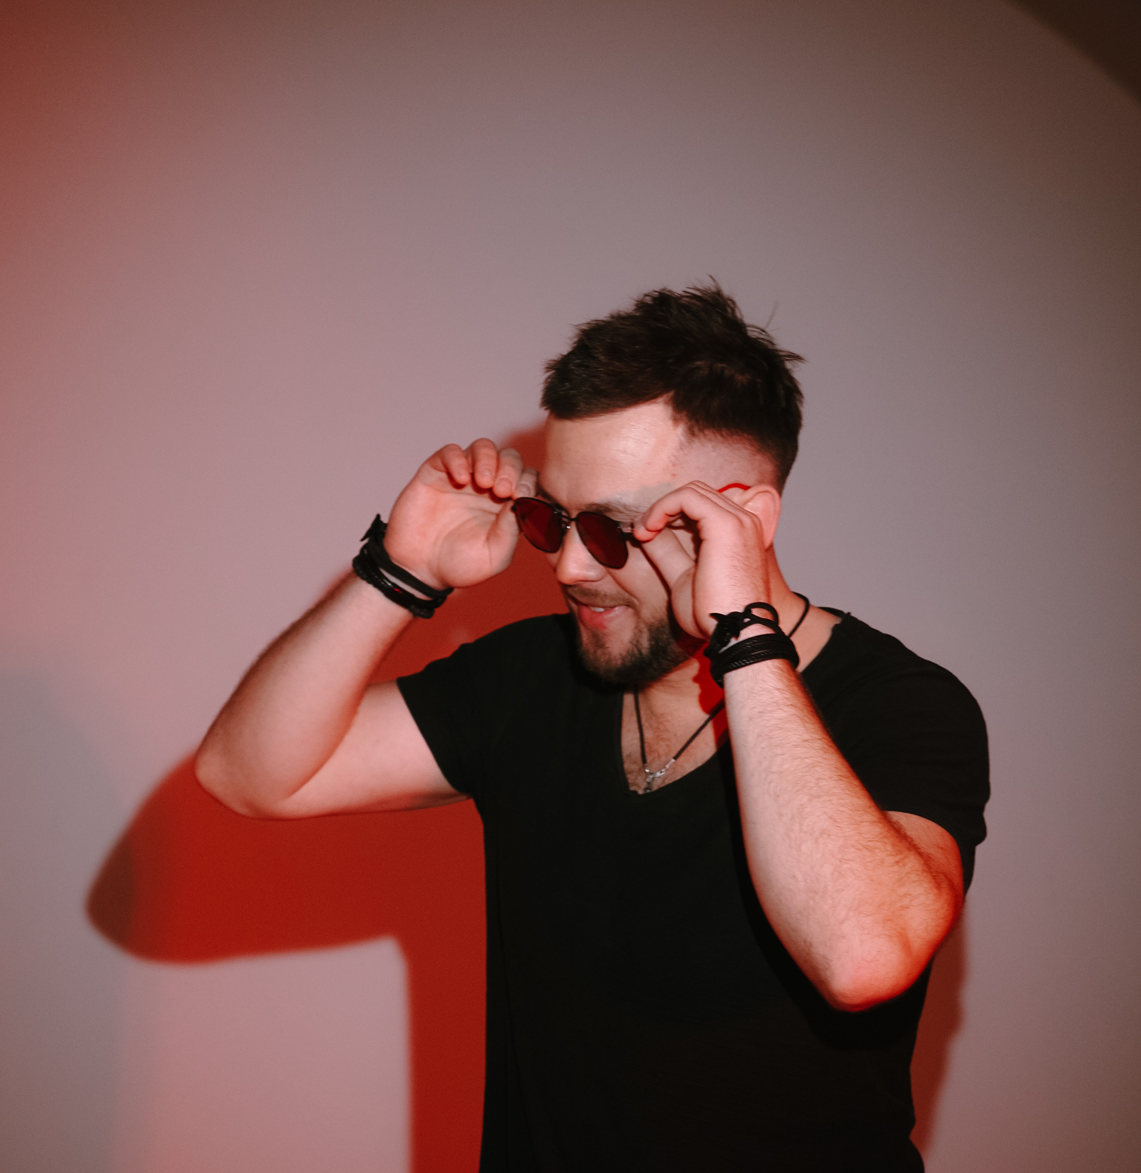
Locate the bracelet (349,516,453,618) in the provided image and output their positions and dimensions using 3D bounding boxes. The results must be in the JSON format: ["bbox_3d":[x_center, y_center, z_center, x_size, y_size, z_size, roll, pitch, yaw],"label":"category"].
[{"bbox_3d":[-0.122,-0.013,2.540,0.073,0.038,0.058,41,24,0],"label":"bracelet"}]

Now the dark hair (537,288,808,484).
[{"bbox_3d":[0.072,-0.141,2.480,0.195,0.150,0.165,-28,26,-35],"label":"dark hair"}]

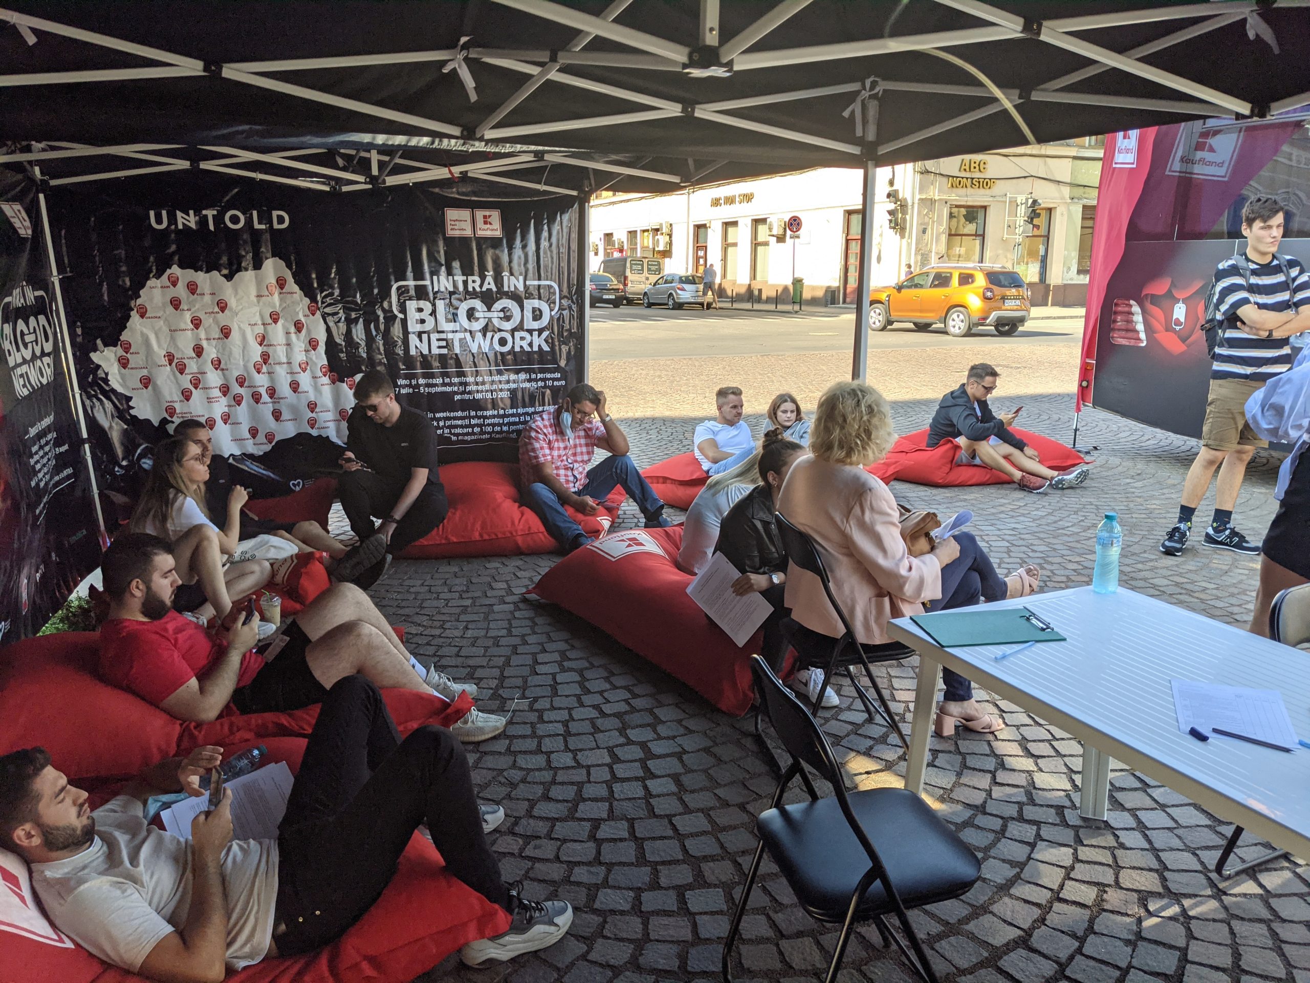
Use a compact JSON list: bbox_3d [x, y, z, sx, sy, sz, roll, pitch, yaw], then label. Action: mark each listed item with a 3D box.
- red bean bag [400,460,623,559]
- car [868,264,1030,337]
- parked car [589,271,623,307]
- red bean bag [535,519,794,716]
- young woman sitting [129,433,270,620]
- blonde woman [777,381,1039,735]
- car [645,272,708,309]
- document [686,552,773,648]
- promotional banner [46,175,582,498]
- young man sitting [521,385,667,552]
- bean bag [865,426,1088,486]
[{"bbox_3d":[-0.800,0.041,6.027,1.400,0.430,1.080,-1,12,-5],"label":"red bean bag"},{"bbox_3d":[7.170,-4.820,25.600,1.820,1.690,4.340,-8,15,-32],"label":"car"},{"bbox_3d":[-2.829,-8.821,44.250,1.760,1.460,4.450,-5,14,-23],"label":"parked car"},{"bbox_3d":[0.234,0.409,4.465,0.980,0.430,1.420,-10,16,-38],"label":"red bean bag"},{"bbox_3d":[-2.000,0.153,4.583,0.700,0.830,0.540,-3,13,-15],"label":"young woman sitting"},{"bbox_3d":[0.870,0.260,3.222,1.020,1.260,0.520,-7,14,-29],"label":"blonde woman"},{"bbox_3d":[1.032,-8.589,43.709,1.750,1.460,4.250,-5,13,-21],"label":"car"},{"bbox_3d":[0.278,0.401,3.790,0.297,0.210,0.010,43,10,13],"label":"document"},{"bbox_3d":[-1.893,-0.895,6.301,3.000,1.980,0.100,-5,13,-22],"label":"promotional banner"},{"bbox_3d":[-0.330,-0.178,5.953,0.780,0.930,0.800,-11,17,-41],"label":"young man sitting"},{"bbox_3d":[2.451,-0.358,8.057,1.620,0.370,1.150,-3,13,-15],"label":"bean bag"}]

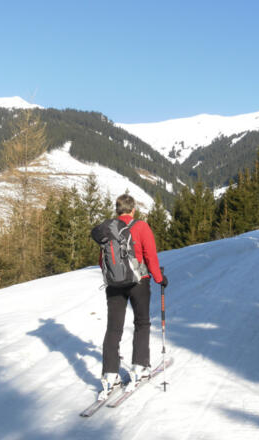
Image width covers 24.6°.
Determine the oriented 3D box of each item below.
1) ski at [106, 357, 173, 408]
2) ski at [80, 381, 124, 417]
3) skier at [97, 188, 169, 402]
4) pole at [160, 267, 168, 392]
[{"bbox_3d":[0.152,1.555,5.800,0.110,0.090,1.650,1,0,21],"label":"ski"},{"bbox_3d":[-0.090,1.565,5.580,0.110,0.090,1.650,1,0,18],"label":"ski"},{"bbox_3d":[0.040,0.655,5.530,0.590,1.800,0.680,1,0,23],"label":"skier"},{"bbox_3d":[0.316,1.005,5.470,0.070,1.160,0.075,-2,-3,20],"label":"pole"}]

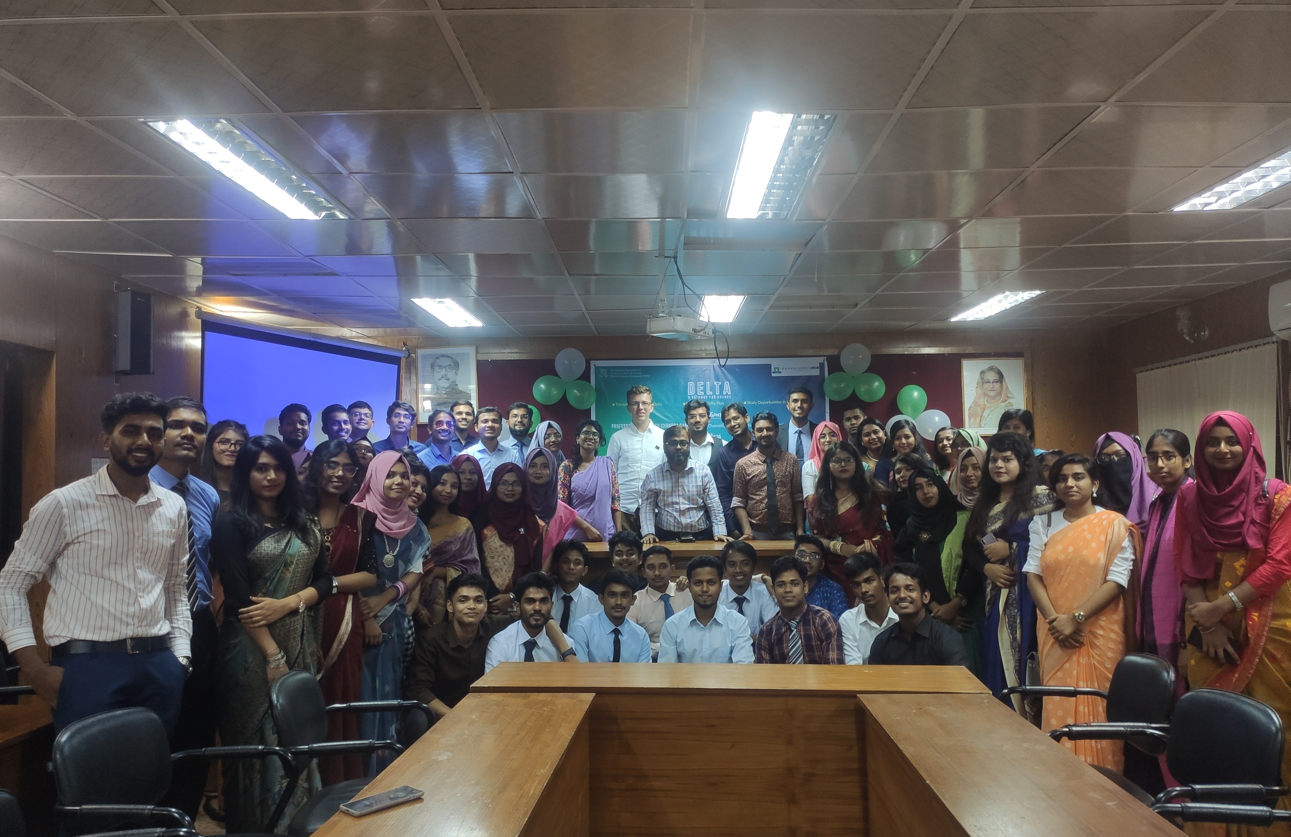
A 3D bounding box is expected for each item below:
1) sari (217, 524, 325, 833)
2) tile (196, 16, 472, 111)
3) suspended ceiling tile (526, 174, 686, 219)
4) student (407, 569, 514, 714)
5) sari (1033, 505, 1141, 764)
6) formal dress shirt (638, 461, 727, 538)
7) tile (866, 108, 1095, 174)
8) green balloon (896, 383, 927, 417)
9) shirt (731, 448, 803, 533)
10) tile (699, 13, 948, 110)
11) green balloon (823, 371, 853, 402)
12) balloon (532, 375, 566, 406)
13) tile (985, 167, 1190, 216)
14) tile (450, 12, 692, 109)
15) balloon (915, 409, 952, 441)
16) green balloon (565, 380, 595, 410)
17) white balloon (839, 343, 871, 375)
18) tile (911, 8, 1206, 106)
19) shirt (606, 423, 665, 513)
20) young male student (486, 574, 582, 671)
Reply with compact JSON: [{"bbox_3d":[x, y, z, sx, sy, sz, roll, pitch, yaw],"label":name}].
[{"bbox_3d":[-1.312,0.995,3.365,0.390,1.260,0.320,1,-3,-22],"label":"sari"},{"bbox_3d":[-0.769,-0.917,2.529,0.595,0.015,0.595,0,-3,1],"label":"tile"},{"bbox_3d":[-0.149,-0.864,3.751,0.600,0.020,0.600,0,-3,1],"label":"suspended ceiling tile"},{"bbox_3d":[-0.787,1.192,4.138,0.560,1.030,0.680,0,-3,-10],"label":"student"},{"bbox_3d":[2.016,1.041,4.420,0.460,1.260,0.360,-1,-3,22],"label":"sari"},{"bbox_3d":[0.235,0.522,6.200,0.560,0.520,0.360,0,-3,2],"label":"formal dress shirt"},{"bbox_3d":[1.047,-0.899,3.115,0.600,0.020,0.600,0,-3,1],"label":"tile"},{"bbox_3d":[1.977,-0.131,7.200,0.230,0.260,0.230,0,-3,1],"label":"green balloon"},{"bbox_3d":[0.799,0.473,6.400,0.480,0.580,0.280,0,-3,6],"label":"shirt"},{"bbox_3d":[0.438,-0.940,2.550,0.600,0.018,0.600,0,-3,1],"label":"tile"},{"bbox_3d":[1.477,-0.247,7.417,0.240,0.235,0.240,0,-3,1],"label":"green balloon"},{"bbox_3d":[-0.745,-0.217,7.458,0.260,0.235,0.240,0,-3,1],"label":"balloon"},{"bbox_3d":[1.652,-0.858,3.684,0.595,0.015,0.595,0,-3,1],"label":"tile"},{"bbox_3d":[-0.171,-0.932,2.544,0.598,0.015,0.598,0,-3,1],"label":"tile"},{"bbox_3d":[2.207,0.050,7.431,0.265,0.240,0.240,0,-3,1],"label":"balloon"},{"bbox_3d":[-0.496,-0.178,7.451,0.245,0.245,0.240,0,-3,1],"label":"green balloon"},{"bbox_3d":[1.592,-0.444,7.340,0.235,0.255,0.235,0,-3,0],"label":"white balloon"},{"bbox_3d":[1.030,-0.923,2.497,0.595,0.015,0.595,0,-3,1],"label":"tile"},{"bbox_3d":[-0.035,0.352,6.700,0.480,0.650,0.280,0,-3,2],"label":"shirt"},{"bbox_3d":[-0.483,1.156,4.071,0.480,1.030,0.580,0,-3,-3],"label":"young male student"}]

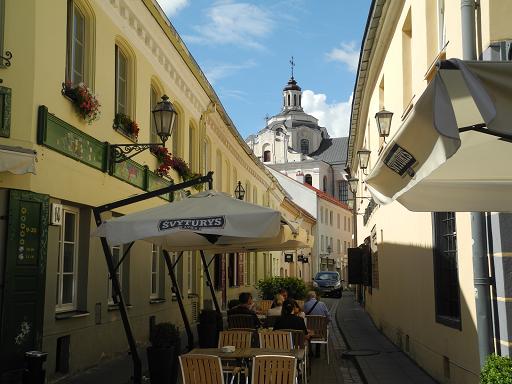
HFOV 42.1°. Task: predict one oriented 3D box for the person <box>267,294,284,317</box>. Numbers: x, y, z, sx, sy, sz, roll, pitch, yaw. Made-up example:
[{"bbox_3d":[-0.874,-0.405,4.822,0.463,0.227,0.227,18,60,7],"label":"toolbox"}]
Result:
[{"bbox_3d":[0.458,2.457,11.924,0.480,1.230,0.800,-2,-6,12],"label":"person"}]

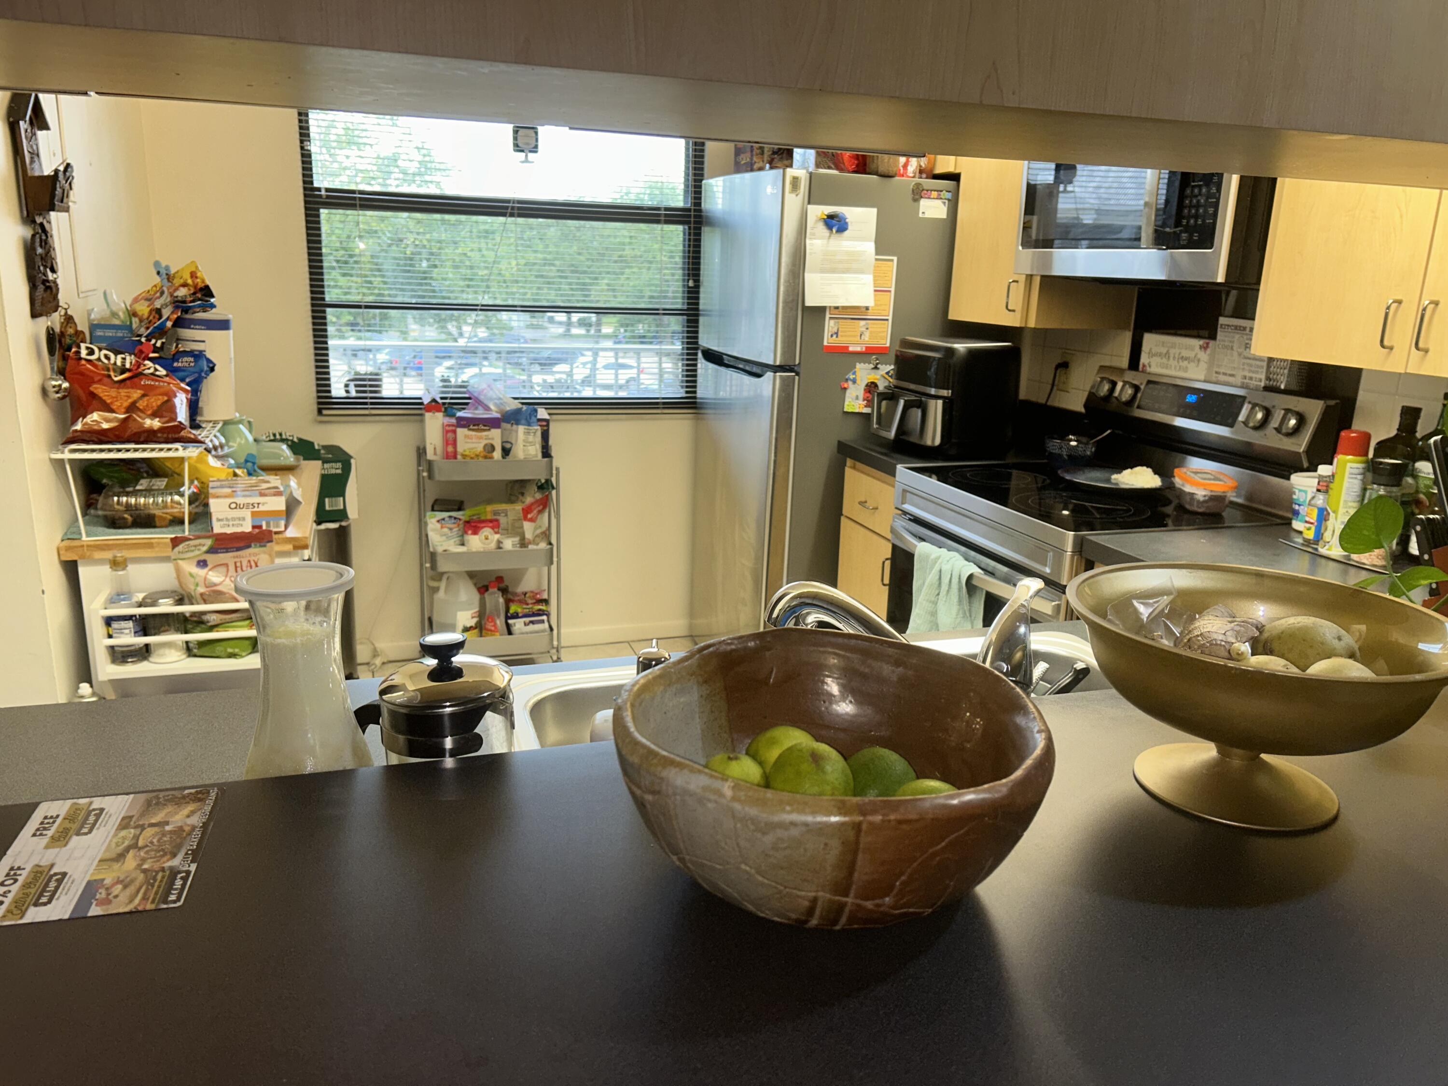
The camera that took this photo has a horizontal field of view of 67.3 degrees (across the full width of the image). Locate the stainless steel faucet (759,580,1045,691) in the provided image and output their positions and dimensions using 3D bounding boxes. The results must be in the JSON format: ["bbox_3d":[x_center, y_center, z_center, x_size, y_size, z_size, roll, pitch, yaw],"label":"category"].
[{"bbox_3d":[0.173,0.139,1.093,0.285,0.240,0.070,7,15,21],"label":"stainless steel faucet"}]

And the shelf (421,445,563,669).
[{"bbox_3d":[-0.802,0.068,3.751,0.465,0.785,0.300,-3,15,-18],"label":"shelf"}]

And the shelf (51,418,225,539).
[{"bbox_3d":[-1.220,-0.146,2.301,0.257,0.182,0.410,-3,15,-18],"label":"shelf"}]

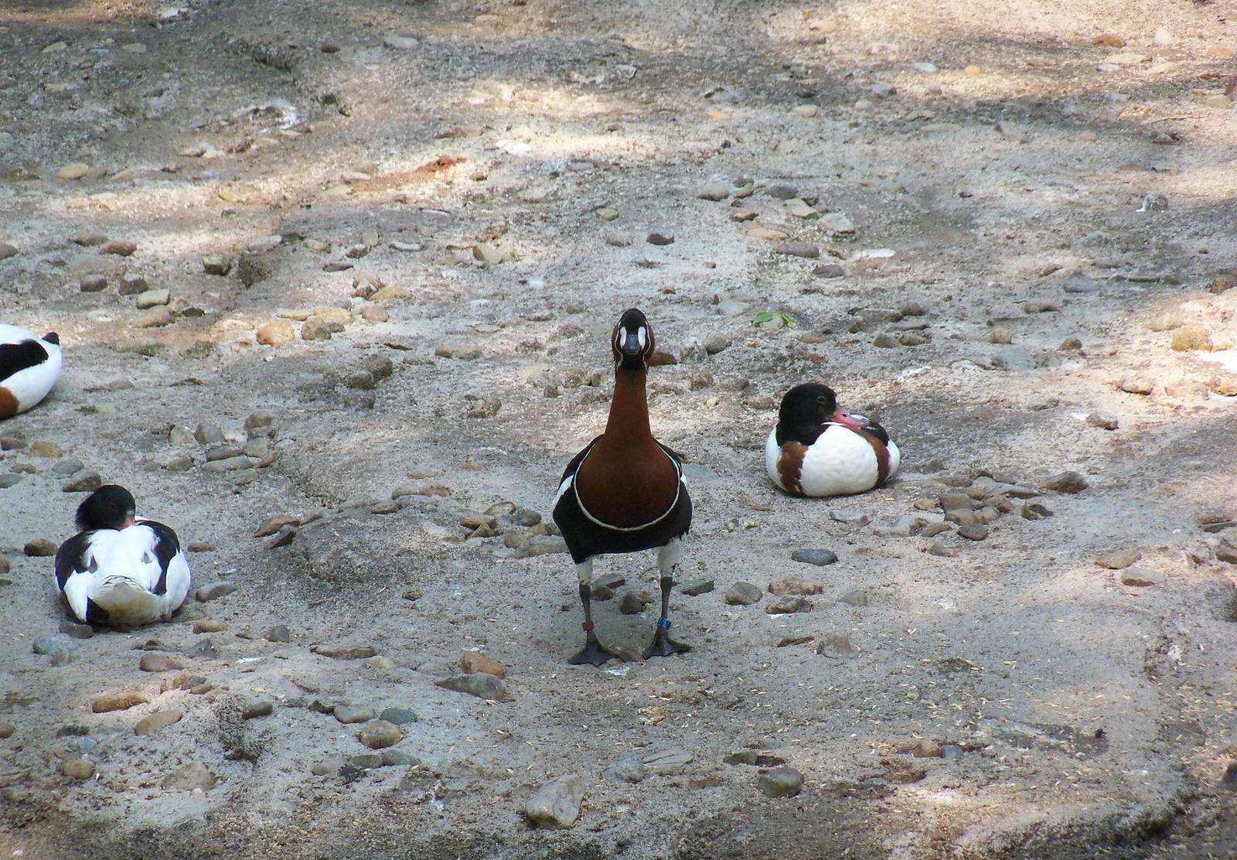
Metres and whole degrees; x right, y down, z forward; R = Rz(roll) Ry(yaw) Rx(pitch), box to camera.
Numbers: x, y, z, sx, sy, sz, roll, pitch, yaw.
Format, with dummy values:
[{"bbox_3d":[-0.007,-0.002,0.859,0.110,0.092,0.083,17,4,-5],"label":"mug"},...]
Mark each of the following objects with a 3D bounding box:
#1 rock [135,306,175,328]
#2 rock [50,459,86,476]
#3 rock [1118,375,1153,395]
[{"bbox_3d":[-0.563,-0.137,12.399,0.048,0.024,0.034,-7,18,-24],"label":"rock"},{"bbox_3d":[-0.693,0.048,12.868,0.043,0.021,0.032,0,13,0],"label":"rock"},{"bbox_3d":[0.615,-0.053,12.160,0.041,0.022,0.029,3,16,10],"label":"rock"}]

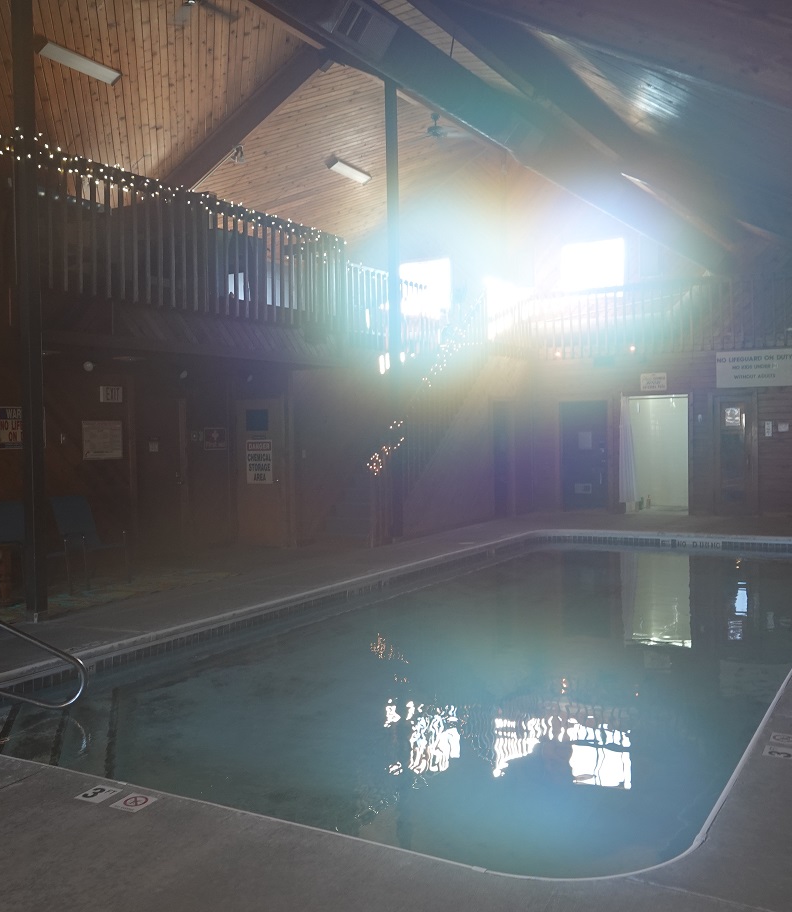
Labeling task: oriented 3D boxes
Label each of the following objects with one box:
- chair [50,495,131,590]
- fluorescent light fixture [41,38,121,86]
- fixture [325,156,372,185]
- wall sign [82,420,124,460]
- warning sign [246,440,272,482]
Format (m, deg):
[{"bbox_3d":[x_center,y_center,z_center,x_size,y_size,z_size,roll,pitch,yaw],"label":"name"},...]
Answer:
[{"bbox_3d":[-3.284,0.918,9.739,0.690,0.920,0.580,0,2,31],"label":"chair"},{"bbox_3d":[-4.188,-5.220,12.059,0.225,0.100,1.210,-31,-14,28],"label":"fluorescent light fixture"},{"bbox_3d":[-0.877,-5.467,17.509,0.225,0.100,1.210,-31,-14,28],"label":"fixture"},{"bbox_3d":[-3.469,-0.184,10.827,0.020,0.457,0.610,0,2,31],"label":"wall sign"},{"bbox_3d":[-1.887,0.086,12.614,0.457,0.610,0.015,0,2,31],"label":"warning sign"}]

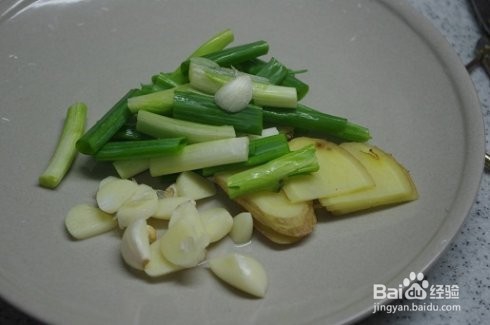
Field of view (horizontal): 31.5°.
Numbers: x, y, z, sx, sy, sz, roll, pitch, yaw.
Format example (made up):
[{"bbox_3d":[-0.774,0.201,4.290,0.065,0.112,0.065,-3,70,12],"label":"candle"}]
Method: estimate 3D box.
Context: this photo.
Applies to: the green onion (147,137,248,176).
[{"bbox_3d":[-0.021,-0.003,0.421,0.047,0.010,0.011,-10,50,-10],"label":"green onion"}]

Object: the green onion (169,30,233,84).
[{"bbox_3d":[-0.021,-0.052,0.427,0.008,0.008,0.040,35,62,28],"label":"green onion"}]

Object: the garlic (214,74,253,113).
[{"bbox_3d":[-0.005,-0.034,0.427,0.014,0.011,0.024,32,55,22],"label":"garlic"}]

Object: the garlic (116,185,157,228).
[{"bbox_3d":[-0.050,0.021,0.409,0.020,0.012,0.015,-34,54,-11],"label":"garlic"}]

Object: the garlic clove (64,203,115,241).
[{"bbox_3d":[-0.066,0.025,0.371,0.022,0.007,0.013,-17,51,-14],"label":"garlic clove"}]

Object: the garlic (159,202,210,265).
[{"bbox_3d":[-0.027,0.032,0.392,0.019,0.010,0.028,9,79,13],"label":"garlic"}]

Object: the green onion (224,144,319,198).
[{"bbox_3d":[0.014,0.004,0.416,0.043,0.010,0.011,-18,52,-15],"label":"green onion"}]

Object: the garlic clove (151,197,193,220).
[{"bbox_3d":[-0.033,0.021,0.410,0.021,0.009,0.012,-14,50,-7],"label":"garlic clove"}]

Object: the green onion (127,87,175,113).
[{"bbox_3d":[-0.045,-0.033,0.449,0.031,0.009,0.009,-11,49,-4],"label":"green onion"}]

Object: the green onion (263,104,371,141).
[{"bbox_3d":[0.034,-0.020,0.438,0.058,0.009,0.010,11,51,8],"label":"green onion"}]

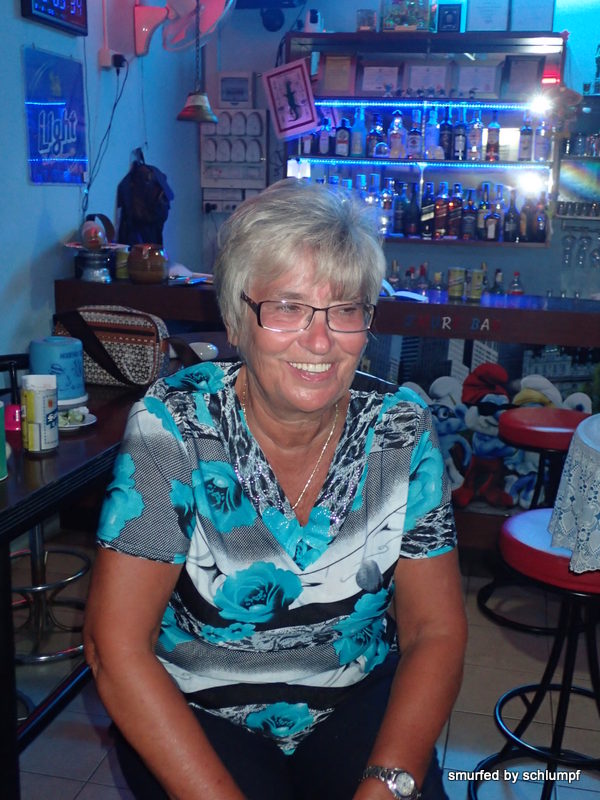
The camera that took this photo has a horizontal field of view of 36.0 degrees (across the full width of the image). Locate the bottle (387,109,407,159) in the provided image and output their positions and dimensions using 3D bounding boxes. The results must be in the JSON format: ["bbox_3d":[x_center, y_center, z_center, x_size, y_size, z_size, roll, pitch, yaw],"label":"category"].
[{"bbox_3d":[0.531,-1.452,5.058,0.101,0.258,0.085,3,13,9],"label":"bottle"}]

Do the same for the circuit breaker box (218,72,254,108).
[{"bbox_3d":[-0.373,-1.792,5.347,0.203,0.202,0.050,3,13,9],"label":"circuit breaker box"}]

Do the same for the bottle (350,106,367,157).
[{"bbox_3d":[0.314,-1.441,4.966,0.082,0.280,0.082,4,13,12],"label":"bottle"}]

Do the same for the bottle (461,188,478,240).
[{"bbox_3d":[0.917,-1.001,4.999,0.082,0.273,0.082,4,14,12],"label":"bottle"}]

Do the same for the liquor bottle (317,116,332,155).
[{"bbox_3d":[0.136,-1.446,5.070,0.066,0.198,0.066,4,14,12],"label":"liquor bottle"}]

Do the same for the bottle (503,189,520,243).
[{"bbox_3d":[1.133,-0.986,4.952,0.082,0.276,0.082,4,14,12],"label":"bottle"}]

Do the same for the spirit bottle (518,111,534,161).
[{"bbox_3d":[1.253,-1.464,5.121,0.075,0.266,0.072,3,15,10],"label":"spirit bottle"}]

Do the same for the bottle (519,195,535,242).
[{"bbox_3d":[1.232,-0.982,5.012,0.080,0.253,0.080,3,13,9],"label":"bottle"}]

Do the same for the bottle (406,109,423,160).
[{"bbox_3d":[0.656,-1.502,5.229,0.076,0.264,0.072,3,15,10],"label":"bottle"}]

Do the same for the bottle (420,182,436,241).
[{"bbox_3d":[0.708,-1.039,5.091,0.075,0.306,0.075,3,13,9],"label":"bottle"}]

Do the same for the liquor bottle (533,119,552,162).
[{"bbox_3d":[1.339,-1.450,5.108,0.075,0.244,0.070,3,15,10],"label":"liquor bottle"}]

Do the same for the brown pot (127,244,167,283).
[{"bbox_3d":[-0.628,-0.561,3.830,0.162,0.162,0.162,1,12,0],"label":"brown pot"}]

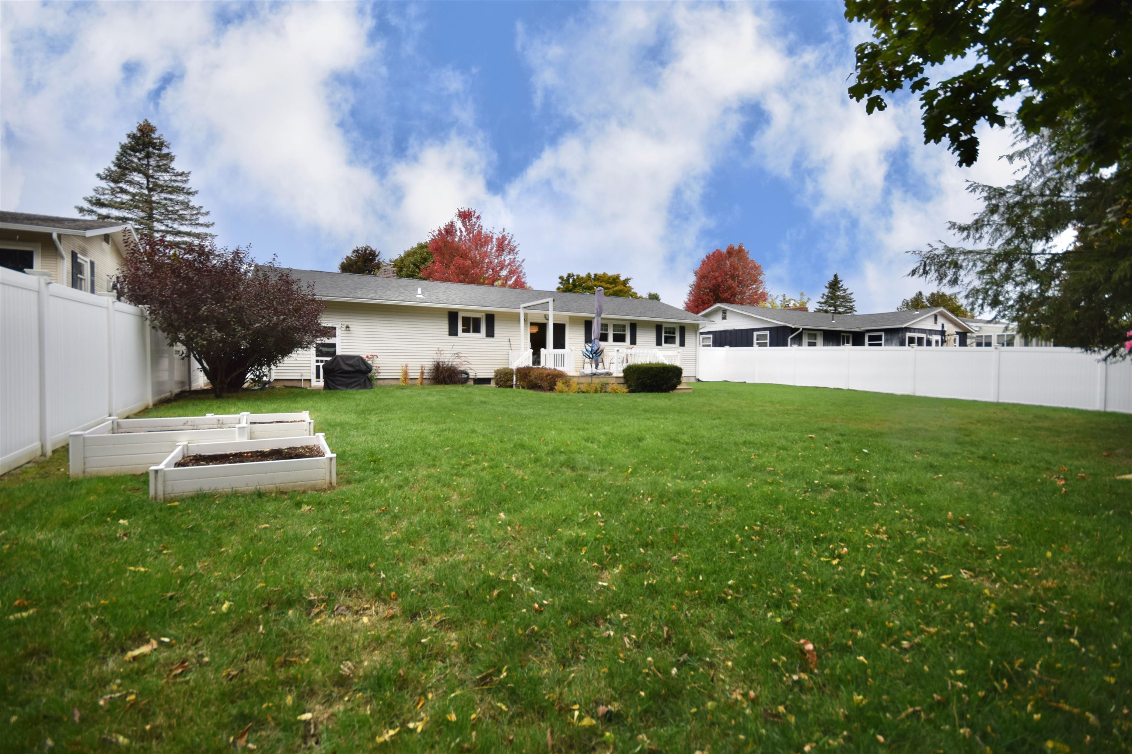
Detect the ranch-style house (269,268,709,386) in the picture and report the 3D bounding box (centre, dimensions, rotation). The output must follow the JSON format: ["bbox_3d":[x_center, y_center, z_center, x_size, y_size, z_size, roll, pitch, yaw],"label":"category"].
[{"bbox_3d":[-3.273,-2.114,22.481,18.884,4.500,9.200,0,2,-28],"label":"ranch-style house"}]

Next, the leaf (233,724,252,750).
[{"bbox_3d":[-1.032,1.147,1.510,0.042,0.030,0.080,0,1,-14],"label":"leaf"}]

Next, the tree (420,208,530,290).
[{"bbox_3d":[-7.032,-6.879,36.777,8.800,12.884,8.500,0,2,-28],"label":"tree"}]

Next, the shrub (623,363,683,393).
[{"bbox_3d":[3.003,0.005,16.510,1.800,1.020,1.250,0,2,-28],"label":"shrub"}]

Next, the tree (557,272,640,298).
[{"bbox_3d":[3.468,-5.449,45.830,9.500,9.631,9.500,0,2,-28],"label":"tree"}]

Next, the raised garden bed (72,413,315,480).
[{"bbox_3d":[-3.995,0.614,5.506,1.943,0.400,2.555,-1,2,-33],"label":"raised garden bed"}]

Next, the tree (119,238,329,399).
[{"bbox_3d":[-8.100,-1.460,11.200,4.200,3.750,4.100,0,1,0],"label":"tree"}]

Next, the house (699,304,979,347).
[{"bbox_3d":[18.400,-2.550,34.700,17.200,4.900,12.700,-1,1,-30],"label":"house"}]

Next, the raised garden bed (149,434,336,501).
[{"bbox_3d":[-2.802,0.772,4.234,1.220,0.270,1.220,-1,2,-32],"label":"raised garden bed"}]

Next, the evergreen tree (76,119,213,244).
[{"bbox_3d":[-24.900,-7.800,28.000,7.200,15.100,7.200,0,1,0],"label":"evergreen tree"}]

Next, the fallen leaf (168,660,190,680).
[{"bbox_3d":[-1.472,1.113,1.798,0.045,0.025,0.075,0,1,6],"label":"fallen leaf"}]

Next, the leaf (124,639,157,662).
[{"bbox_3d":[-1.708,1.100,1.894,0.060,0.030,0.110,0,1,14],"label":"leaf"}]

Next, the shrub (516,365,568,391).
[{"bbox_3d":[-0.893,0.039,16.713,1.450,0.820,1.400,0,2,-28],"label":"shrub"}]

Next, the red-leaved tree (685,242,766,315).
[{"bbox_3d":[15.600,-6.900,46.000,7.900,12.400,7.900,0,1,0],"label":"red-leaved tree"}]

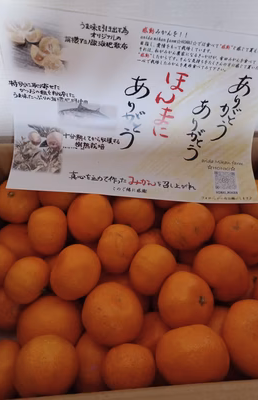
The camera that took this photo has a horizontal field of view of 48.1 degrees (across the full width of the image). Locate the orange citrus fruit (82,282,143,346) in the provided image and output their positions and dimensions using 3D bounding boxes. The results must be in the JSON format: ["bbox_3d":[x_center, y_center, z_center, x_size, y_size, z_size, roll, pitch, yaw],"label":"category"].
[{"bbox_3d":[-0.016,0.114,0.291,0.061,0.060,0.060,-2,54,-4],"label":"orange citrus fruit"}]

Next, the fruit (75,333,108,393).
[{"bbox_3d":[-0.041,0.178,0.310,0.062,0.057,0.062,-2,51,-4],"label":"fruit"}]

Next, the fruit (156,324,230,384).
[{"bbox_3d":[0.060,0.147,0.275,0.069,0.062,0.054,-2,54,-4],"label":"fruit"}]

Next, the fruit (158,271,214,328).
[{"bbox_3d":[0.057,0.100,0.291,0.058,0.053,0.058,20,74,-28],"label":"fruit"}]

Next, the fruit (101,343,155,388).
[{"bbox_3d":[0.001,0.164,0.285,0.050,0.046,0.050,-2,51,-4],"label":"fruit"}]

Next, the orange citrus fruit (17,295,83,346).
[{"bbox_3d":[-0.089,0.140,0.328,0.072,0.064,0.072,-2,51,-4],"label":"orange citrus fruit"}]

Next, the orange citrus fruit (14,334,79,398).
[{"bbox_3d":[-0.079,0.158,0.276,0.061,0.056,0.061,-2,51,-4],"label":"orange citrus fruit"}]

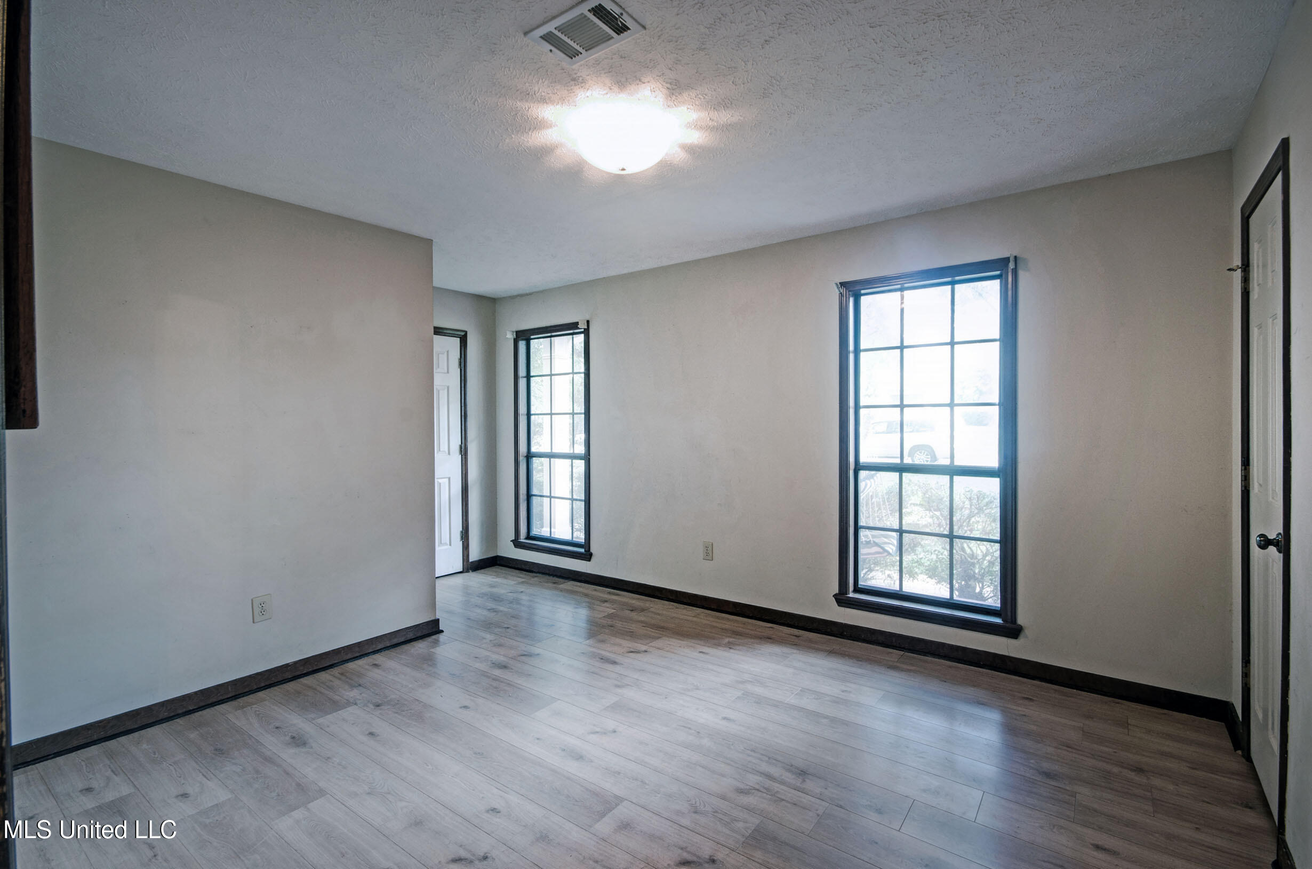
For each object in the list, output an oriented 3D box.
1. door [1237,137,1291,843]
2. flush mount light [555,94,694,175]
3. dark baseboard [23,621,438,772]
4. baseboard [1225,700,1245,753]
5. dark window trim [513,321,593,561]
[{"bbox_3d":[2.087,0.192,1.823,0.100,2.105,0.650,0,1,39],"label":"door"},{"bbox_3d":[-0.127,-1.110,2.090,0.420,0.170,0.420,0,1,0],"label":"flush mount light"},{"bbox_3d":[-1.882,1.194,2.726,0.028,0.094,1.720,0,1,39],"label":"dark baseboard"},{"bbox_3d":[2.336,1.189,2.214,0.028,0.100,0.290,0,1,39],"label":"baseboard"},{"bbox_3d":[-0.879,0.042,4.589,0.910,1.900,0.120,0,1,34],"label":"dark window trim"}]

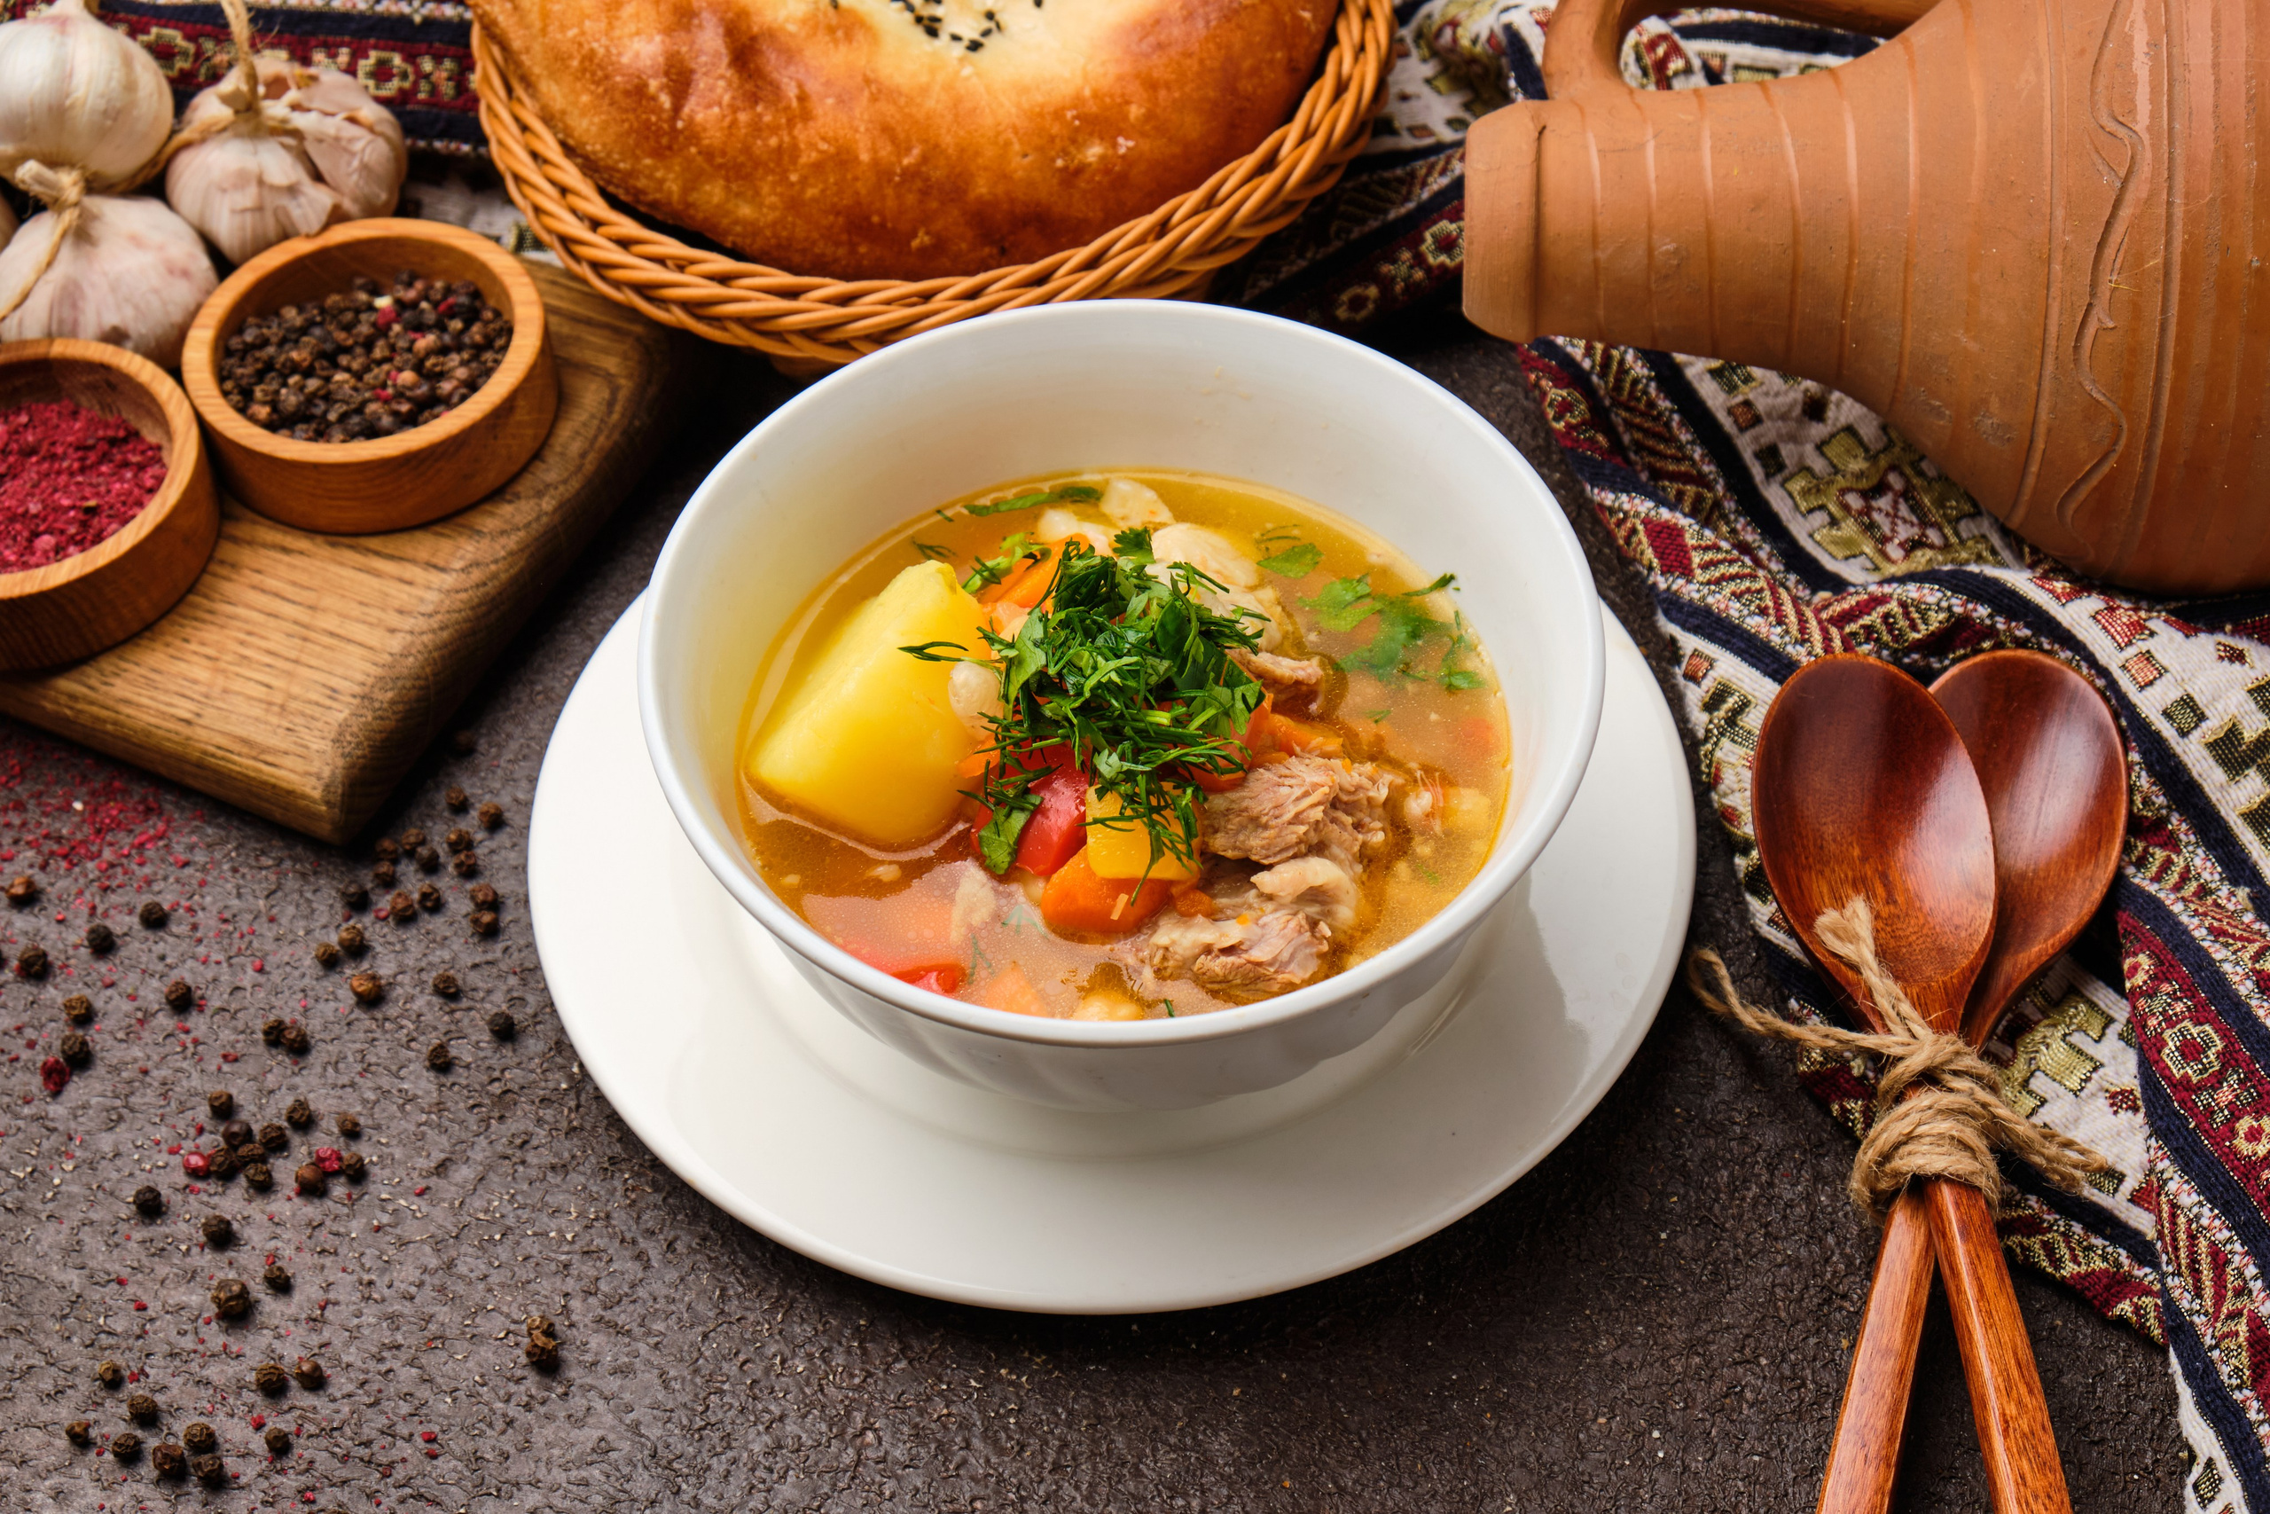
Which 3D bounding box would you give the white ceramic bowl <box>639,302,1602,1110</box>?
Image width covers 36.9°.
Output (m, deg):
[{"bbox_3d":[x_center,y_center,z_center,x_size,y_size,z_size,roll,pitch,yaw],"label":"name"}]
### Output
[{"bbox_3d":[-0.002,0.001,0.570,0.155,0.063,0.155,-1,50,1],"label":"white ceramic bowl"}]

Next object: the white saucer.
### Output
[{"bbox_3d":[-0.004,0.015,0.594,0.200,0.021,0.200,-1,50,1],"label":"white saucer"}]

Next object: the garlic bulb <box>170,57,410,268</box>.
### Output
[{"bbox_3d":[-0.166,-0.115,0.665,0.046,0.041,0.046,-4,56,3],"label":"garlic bulb"}]

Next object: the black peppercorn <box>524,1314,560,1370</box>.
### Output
[{"bbox_3d":[-0.094,0.093,0.541,0.005,0.005,0.007,-15,51,-11],"label":"black peppercorn"}]

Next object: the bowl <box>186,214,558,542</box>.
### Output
[{"bbox_3d":[-0.143,-0.071,0.639,0.066,0.021,0.066,-2,50,0],"label":"bowl"}]

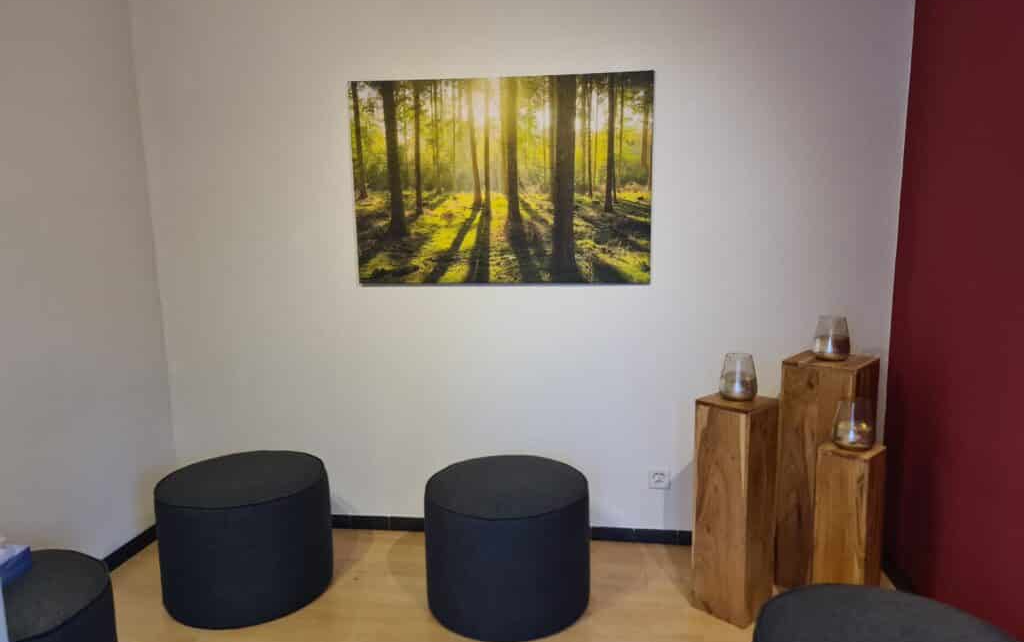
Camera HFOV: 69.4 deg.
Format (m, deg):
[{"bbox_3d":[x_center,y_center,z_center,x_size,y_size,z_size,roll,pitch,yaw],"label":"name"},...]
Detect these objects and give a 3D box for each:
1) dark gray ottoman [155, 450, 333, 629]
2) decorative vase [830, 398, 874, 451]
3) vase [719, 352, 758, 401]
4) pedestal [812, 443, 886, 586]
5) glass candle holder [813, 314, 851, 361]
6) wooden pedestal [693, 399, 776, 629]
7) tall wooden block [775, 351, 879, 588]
[{"bbox_3d":[-1.015,0.810,2.846,0.605,0.439,0.605,-1,10,0],"label":"dark gray ottoman"},{"bbox_3d":[1.131,0.341,2.442,0.127,0.150,0.127,0,10,8],"label":"decorative vase"},{"bbox_3d":[0.790,0.194,2.577,0.128,0.153,0.128,0,10,8],"label":"vase"},{"bbox_3d":[1.126,0.731,2.478,0.150,0.630,0.150,8,13,41],"label":"pedestal"},{"bbox_3d":[1.149,0.062,2.655,0.124,0.151,0.124,0,10,8],"label":"glass candle holder"},{"bbox_3d":[0.793,0.647,2.630,0.210,0.757,0.230,8,14,43],"label":"wooden pedestal"},{"bbox_3d":[1.153,0.567,2.717,0.245,0.867,0.242,7,13,40],"label":"tall wooden block"}]

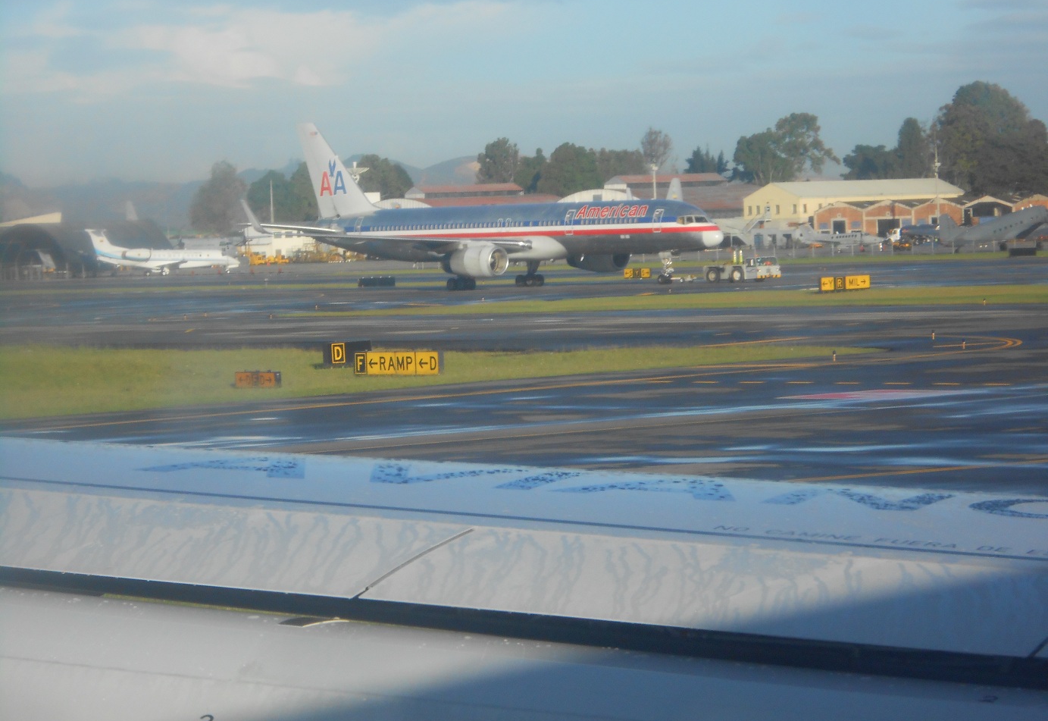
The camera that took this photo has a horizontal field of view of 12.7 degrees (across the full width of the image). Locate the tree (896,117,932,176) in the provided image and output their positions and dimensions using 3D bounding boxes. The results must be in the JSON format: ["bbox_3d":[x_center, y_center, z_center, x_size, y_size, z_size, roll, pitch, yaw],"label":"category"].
[{"bbox_3d":[73.543,-33.660,889.682,6.790,24.450,6.450,-2,1,0],"label":"tree"}]

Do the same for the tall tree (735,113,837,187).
[{"bbox_3d":[50.451,-34.492,909.656,20.190,26.430,15.150,-2,1,0],"label":"tall tree"}]

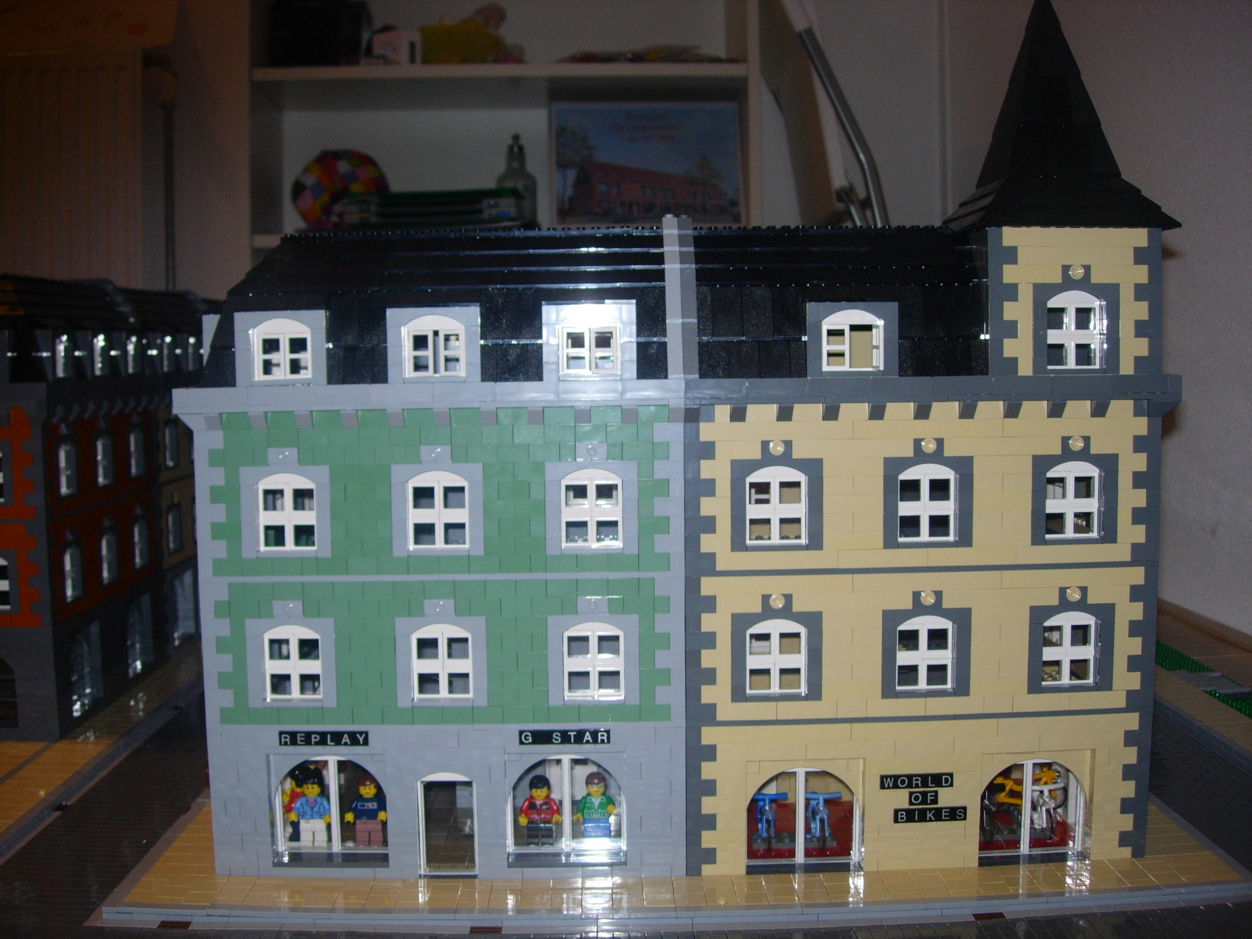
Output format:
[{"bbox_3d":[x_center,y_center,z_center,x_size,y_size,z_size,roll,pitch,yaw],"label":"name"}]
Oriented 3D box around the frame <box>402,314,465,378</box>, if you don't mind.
[{"bbox_3d":[-0.099,-0.065,0.717,0.032,0.034,0.008,-1,4,-1],"label":"frame"}]

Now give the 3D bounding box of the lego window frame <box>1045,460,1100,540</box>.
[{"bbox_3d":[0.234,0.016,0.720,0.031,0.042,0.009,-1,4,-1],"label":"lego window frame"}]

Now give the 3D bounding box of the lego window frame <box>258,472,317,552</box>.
[{"bbox_3d":[-0.176,0.022,0.723,0.032,0.041,0.008,-1,4,-1],"label":"lego window frame"}]

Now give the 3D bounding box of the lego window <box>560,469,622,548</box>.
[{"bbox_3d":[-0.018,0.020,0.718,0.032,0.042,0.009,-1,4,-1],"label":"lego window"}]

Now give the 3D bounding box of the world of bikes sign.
[{"bbox_3d":[0.156,0.173,0.723,0.048,0.028,0.003,-1,4,-1],"label":"world of bikes sign"}]

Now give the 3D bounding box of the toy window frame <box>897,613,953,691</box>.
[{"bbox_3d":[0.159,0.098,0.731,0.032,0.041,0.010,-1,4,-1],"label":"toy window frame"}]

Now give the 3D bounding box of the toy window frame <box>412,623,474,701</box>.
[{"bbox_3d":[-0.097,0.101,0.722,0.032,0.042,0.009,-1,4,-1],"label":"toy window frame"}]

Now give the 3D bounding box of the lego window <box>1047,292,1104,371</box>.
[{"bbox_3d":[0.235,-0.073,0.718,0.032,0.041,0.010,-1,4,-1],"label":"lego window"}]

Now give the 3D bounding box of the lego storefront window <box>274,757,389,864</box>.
[{"bbox_3d":[-0.157,0.181,0.735,0.064,0.060,0.010,-1,4,-1],"label":"lego storefront window"}]

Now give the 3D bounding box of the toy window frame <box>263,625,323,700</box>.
[{"bbox_3d":[-0.175,0.101,0.728,0.032,0.041,0.008,-1,4,-1],"label":"toy window frame"}]

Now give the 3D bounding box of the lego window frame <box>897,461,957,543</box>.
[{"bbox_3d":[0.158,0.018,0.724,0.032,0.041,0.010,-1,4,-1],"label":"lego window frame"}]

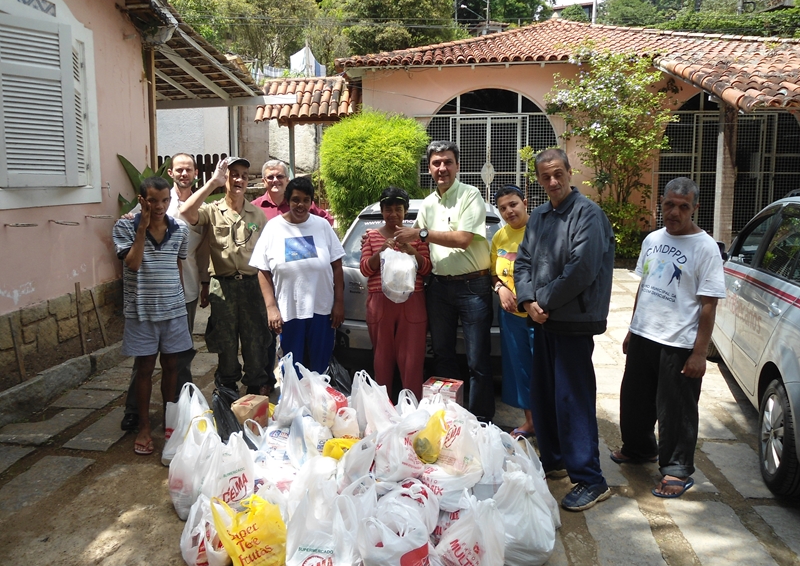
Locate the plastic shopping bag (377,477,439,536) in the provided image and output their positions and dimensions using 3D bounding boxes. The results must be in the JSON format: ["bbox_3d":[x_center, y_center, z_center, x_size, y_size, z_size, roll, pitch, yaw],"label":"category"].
[{"bbox_3d":[0.041,0.960,2.607,0.270,0.290,0.250,0,9,0],"label":"plastic shopping bag"}]

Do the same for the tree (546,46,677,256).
[{"bbox_3d":[3.897,-2.344,11.072,2.300,3.800,1.900,3,10,19],"label":"tree"}]

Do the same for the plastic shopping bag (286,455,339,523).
[{"bbox_3d":[-0.386,0.920,2.651,0.240,0.360,0.220,0,9,0],"label":"plastic shopping bag"}]

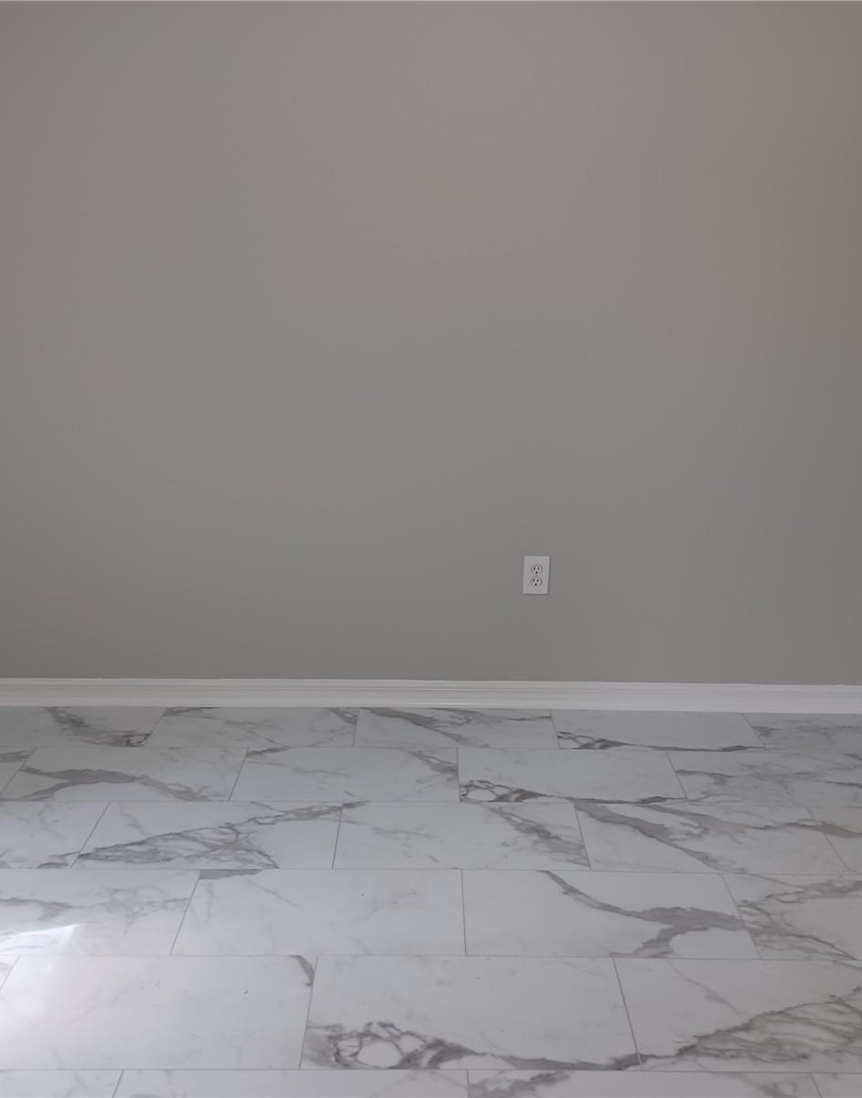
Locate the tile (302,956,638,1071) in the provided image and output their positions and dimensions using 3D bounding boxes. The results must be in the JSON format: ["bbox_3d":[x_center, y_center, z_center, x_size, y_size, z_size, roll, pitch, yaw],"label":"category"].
[{"bbox_3d":[0.072,0.891,2.034,0.610,0.010,0.305,0,16,0],"label":"tile"}]

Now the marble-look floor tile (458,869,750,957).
[{"bbox_3d":[0.373,0.798,2.301,0.601,0.010,0.300,0,17,0],"label":"marble-look floor tile"}]

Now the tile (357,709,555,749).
[{"bbox_3d":[0.077,0.539,3.153,0.601,0.010,0.276,0,17,0],"label":"tile"}]

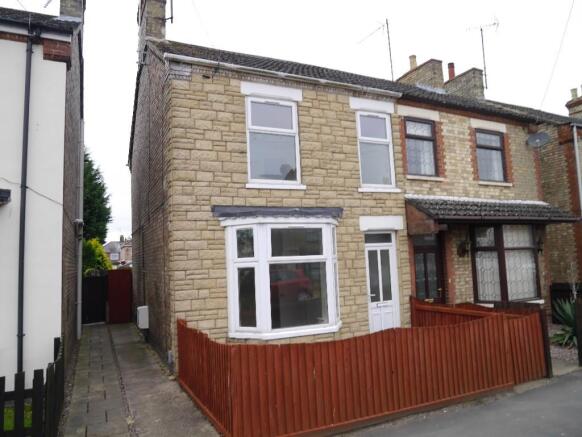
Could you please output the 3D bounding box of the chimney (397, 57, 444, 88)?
[{"bbox_3d":[4.641,-4.837,14.777,0.500,1.050,1.950,0,-6,-26],"label":"chimney"}]

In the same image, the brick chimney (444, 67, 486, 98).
[{"bbox_3d":[6.467,-4.804,15.618,0.480,1.100,1.930,0,-6,-26],"label":"brick chimney"}]

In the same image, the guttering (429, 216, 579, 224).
[{"bbox_3d":[4.916,0.053,8.797,4.674,0.100,0.120,0,-6,-25],"label":"guttering"}]

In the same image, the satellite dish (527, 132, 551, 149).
[{"bbox_3d":[6.344,-1.982,10.327,0.500,0.420,0.330,-5,-6,31],"label":"satellite dish"}]

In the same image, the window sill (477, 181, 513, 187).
[{"bbox_3d":[4.970,-0.825,9.794,1.150,0.085,0.140,0,-6,-25],"label":"window sill"}]

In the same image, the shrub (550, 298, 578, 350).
[{"bbox_3d":[4.889,1.757,7.108,0.750,0.900,0.750,0,-6,-25],"label":"shrub"}]

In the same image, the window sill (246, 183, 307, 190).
[{"bbox_3d":[-0.270,-0.556,7.317,1.180,0.080,0.140,0,-6,-26],"label":"window sill"}]

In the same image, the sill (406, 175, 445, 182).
[{"bbox_3d":[2.968,-0.875,8.997,1.100,0.085,0.140,0,-6,-26],"label":"sill"}]

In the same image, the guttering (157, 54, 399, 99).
[{"bbox_3d":[0.161,-2.669,7.706,4.951,0.100,0.120,0,-6,-25],"label":"guttering"}]

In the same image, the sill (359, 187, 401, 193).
[{"bbox_3d":[1.815,-0.563,8.334,1.090,0.080,0.140,0,-6,-26],"label":"sill"}]

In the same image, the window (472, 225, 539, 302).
[{"bbox_3d":[5.108,0.992,9.500,1.790,1.760,0.500,0,-6,-26],"label":"window"}]

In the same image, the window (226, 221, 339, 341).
[{"bbox_3d":[0.044,1.018,6.993,2.200,1.900,0.620,0,-6,-25],"label":"window"}]

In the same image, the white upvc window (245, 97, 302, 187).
[{"bbox_3d":[-0.319,-1.436,7.494,1.030,1.610,0.100,0,-6,-25],"label":"white upvc window"}]

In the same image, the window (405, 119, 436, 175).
[{"bbox_3d":[2.903,-1.588,9.024,0.890,1.300,0.100,0,-6,-25],"label":"window"}]

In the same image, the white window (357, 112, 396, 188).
[{"bbox_3d":[1.754,-1.423,8.460,0.900,1.610,0.090,0,-6,-26],"label":"white window"}]

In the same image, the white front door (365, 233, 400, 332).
[{"bbox_3d":[1.852,1.349,8.182,0.840,2.156,0.100,0,-6,-25],"label":"white front door"}]

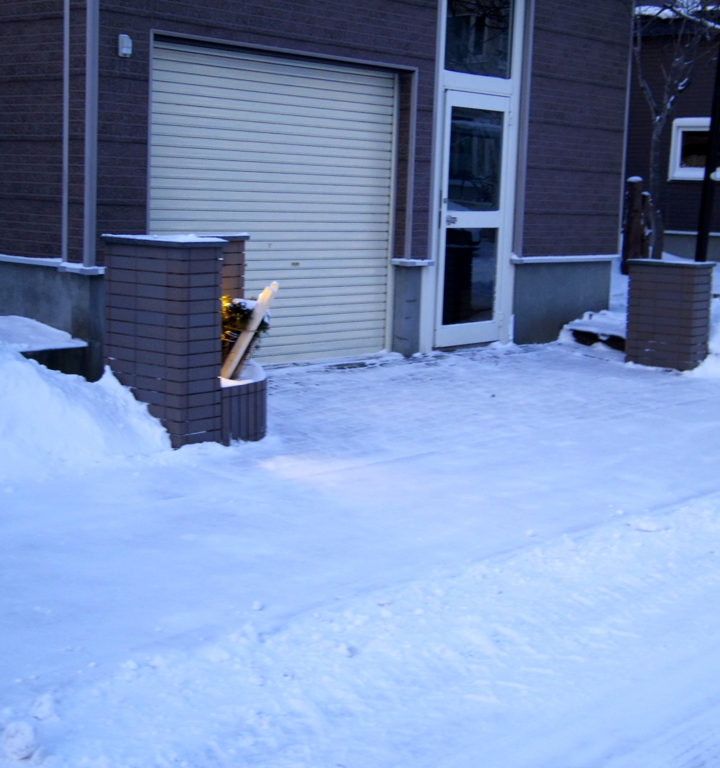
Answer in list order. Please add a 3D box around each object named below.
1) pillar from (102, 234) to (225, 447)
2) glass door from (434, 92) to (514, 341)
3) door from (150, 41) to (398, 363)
[{"bbox_3d":[-1.034,-0.233,7.266,0.632,1.059,0.305,9,11,41],"label":"pillar"},{"bbox_3d":[0.938,-1.364,11.611,0.060,2.092,0.919,9,11,41],"label":"glass door"},{"bbox_3d":[-0.575,-1.233,9.950,0.100,2.183,2.519,9,11,41],"label":"door"}]

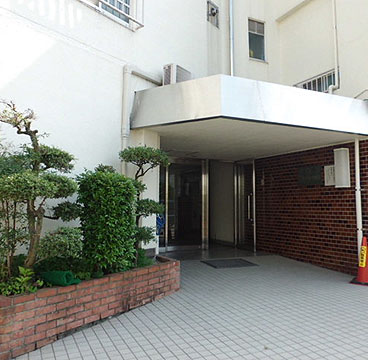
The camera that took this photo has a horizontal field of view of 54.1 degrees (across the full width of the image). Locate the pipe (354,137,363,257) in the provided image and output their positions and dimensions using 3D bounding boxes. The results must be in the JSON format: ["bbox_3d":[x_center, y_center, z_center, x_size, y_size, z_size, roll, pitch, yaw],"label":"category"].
[{"bbox_3d":[2.836,0.447,5.825,0.080,2.259,0.080,2,-5,-29],"label":"pipe"}]

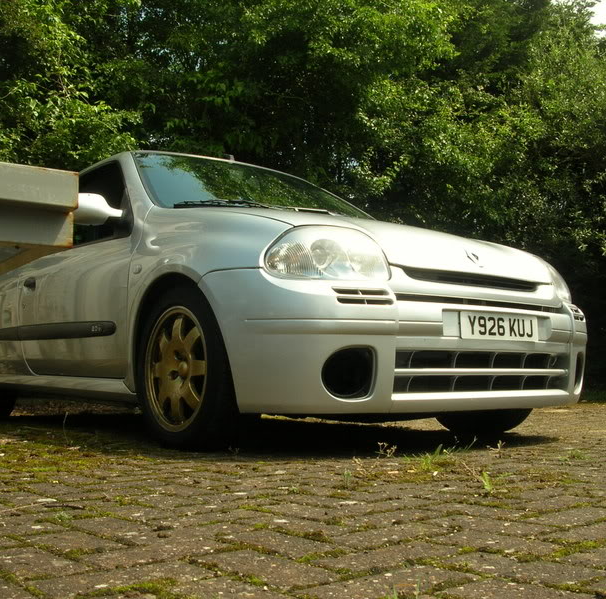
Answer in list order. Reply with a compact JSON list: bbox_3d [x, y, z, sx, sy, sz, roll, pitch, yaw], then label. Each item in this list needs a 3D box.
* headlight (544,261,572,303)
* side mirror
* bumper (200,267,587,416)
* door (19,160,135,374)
[{"bbox_3d":[0.974,-0.092,3.238,0.345,0.220,0.280,4,-6,-37],"label":"headlight"},{"bbox_3d":[-0.828,-0.368,3.246,0.220,0.135,0.130,4,-6,-37],"label":"side mirror"},{"bbox_3d":[0.492,0.159,2.900,1.620,0.475,0.560,4,-6,-37],"label":"bumper"},{"bbox_3d":[-0.975,-0.174,3.725,0.290,1.065,1.270,4,-6,-37],"label":"door"}]

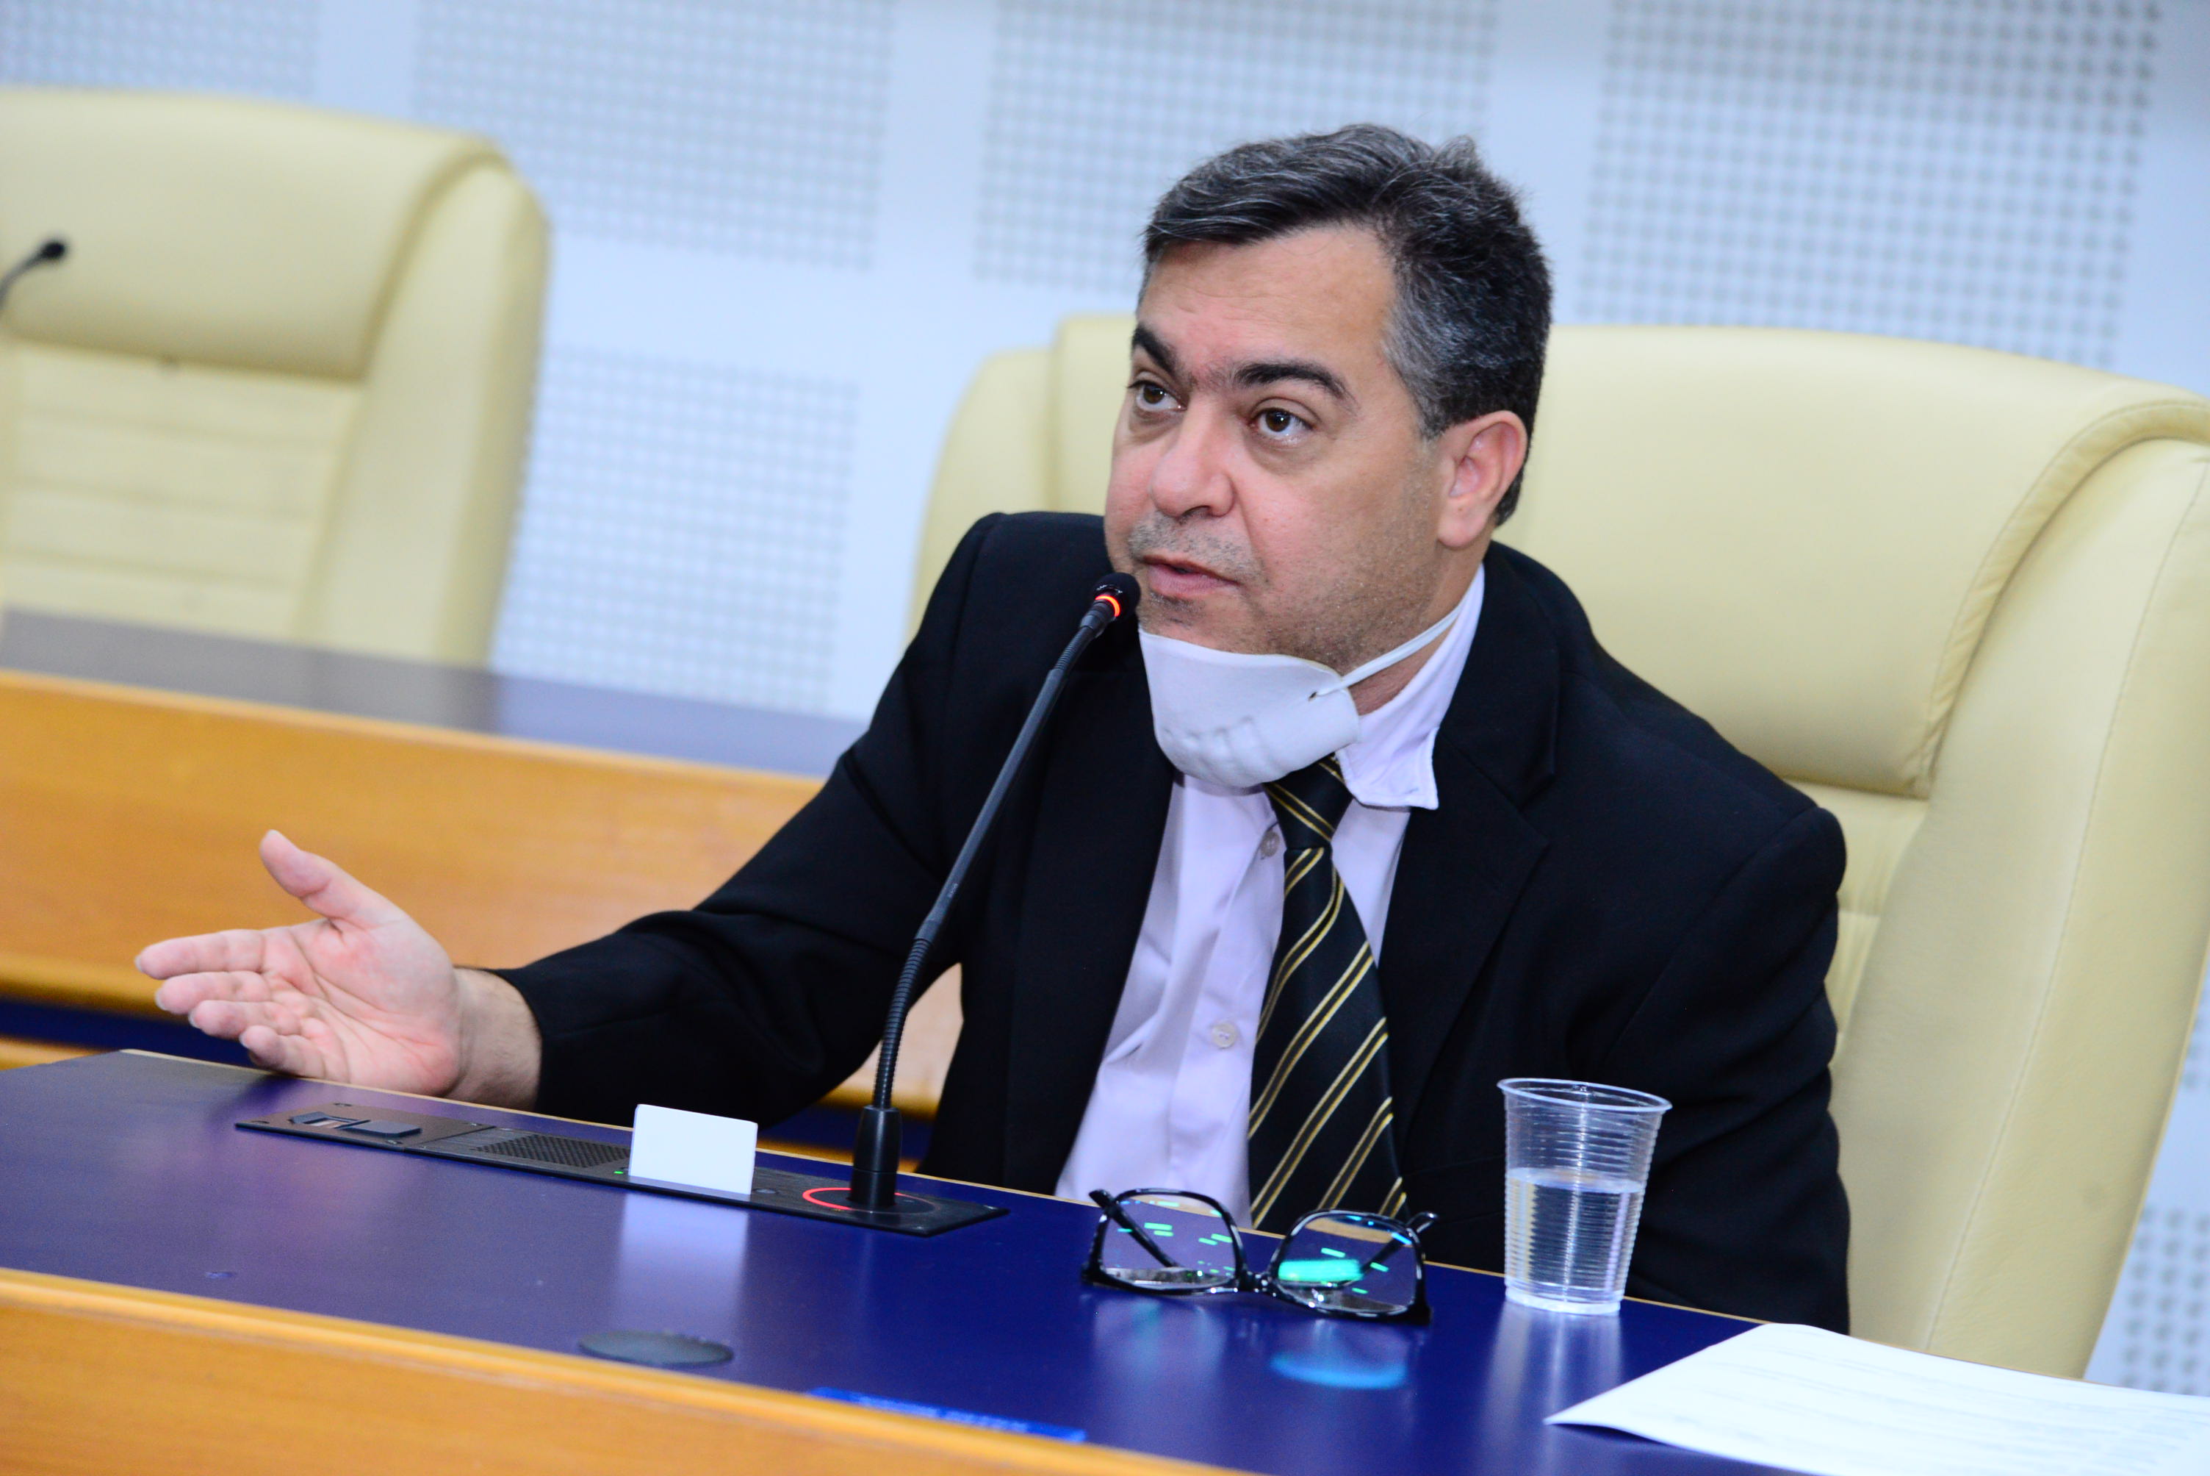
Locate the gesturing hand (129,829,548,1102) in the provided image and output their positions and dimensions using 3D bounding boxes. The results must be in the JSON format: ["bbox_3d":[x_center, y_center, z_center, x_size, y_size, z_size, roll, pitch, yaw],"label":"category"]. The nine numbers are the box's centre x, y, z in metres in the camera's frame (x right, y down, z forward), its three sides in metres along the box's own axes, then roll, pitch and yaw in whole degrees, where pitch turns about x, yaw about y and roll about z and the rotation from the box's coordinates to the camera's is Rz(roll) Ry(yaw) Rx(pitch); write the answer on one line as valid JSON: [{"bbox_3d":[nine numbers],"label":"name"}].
[{"bbox_3d":[-0.336,0.102,3.230,0.180,0.115,0.105,3,7,-30],"label":"gesturing hand"}]

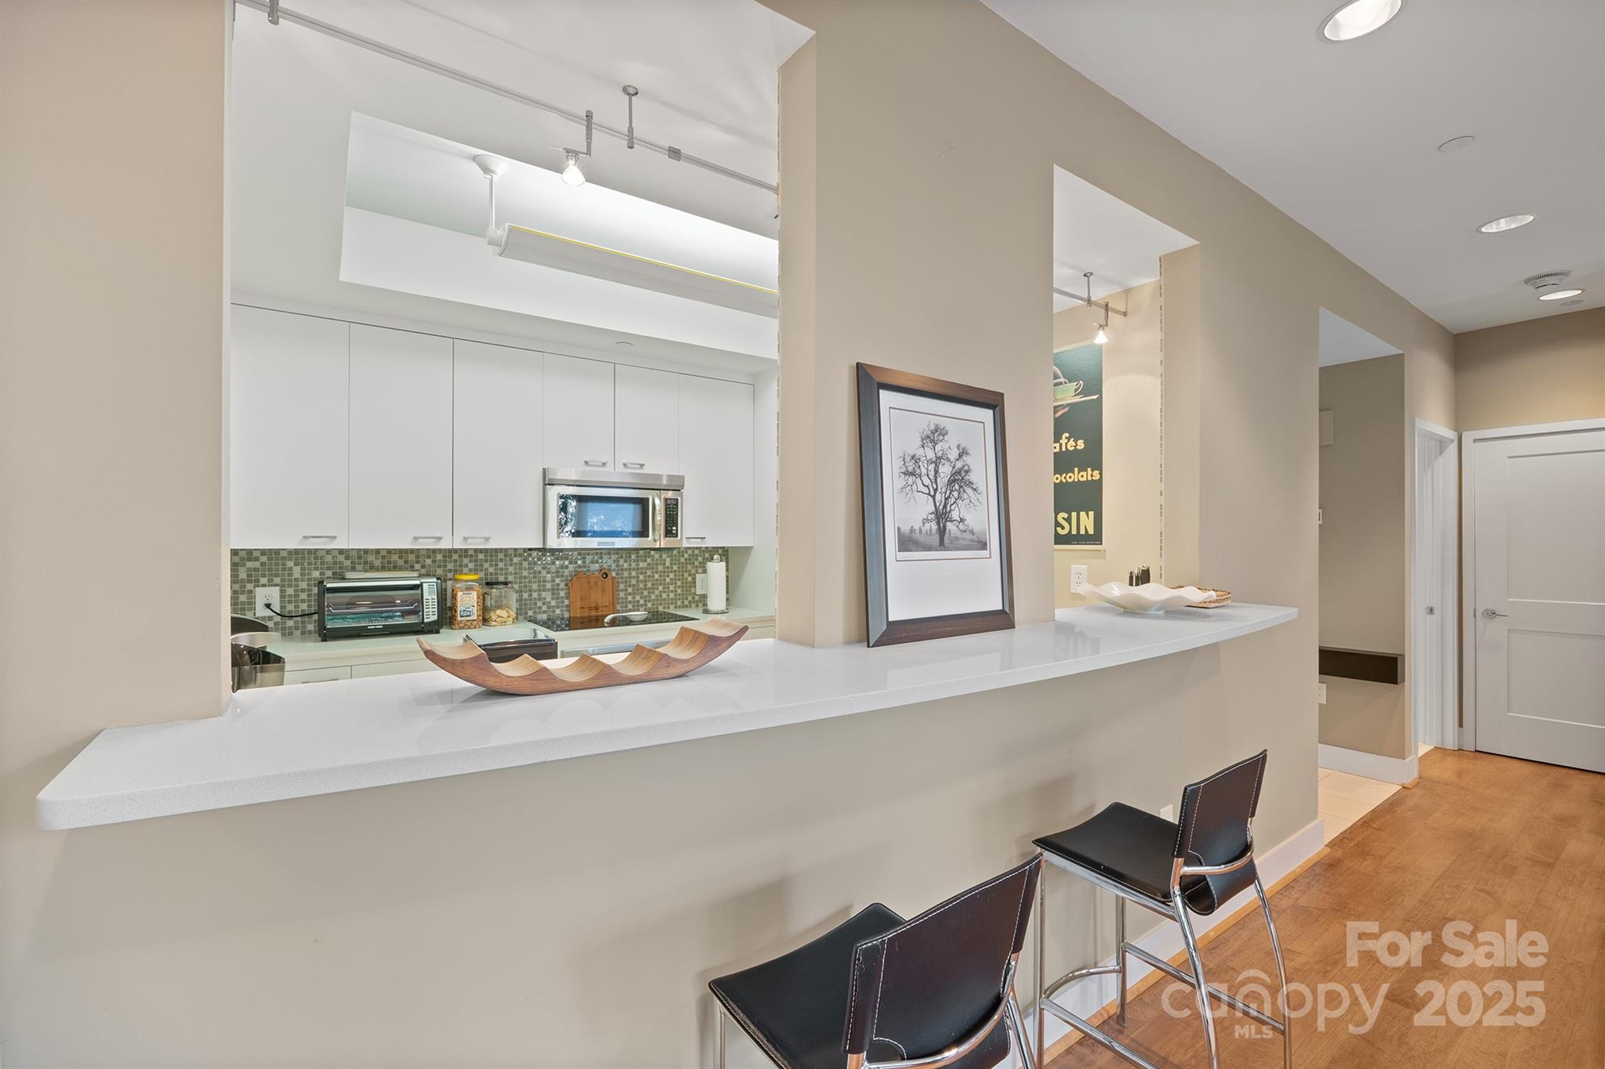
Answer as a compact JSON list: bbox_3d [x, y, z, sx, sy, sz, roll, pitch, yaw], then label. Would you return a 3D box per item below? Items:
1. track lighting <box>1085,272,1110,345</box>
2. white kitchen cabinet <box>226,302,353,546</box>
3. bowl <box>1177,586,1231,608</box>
[{"bbox_3d":[1.132,-0.867,2.587,0.140,0.250,0.060,0,0,-35],"label":"track lighting"},{"bbox_3d":[-2.282,-0.437,3.001,0.407,1.015,0.330,0,0,-35],"label":"white kitchen cabinet"},{"bbox_3d":[1.308,0.208,2.212,0.220,0.056,0.220,0,0,-35],"label":"bowl"}]

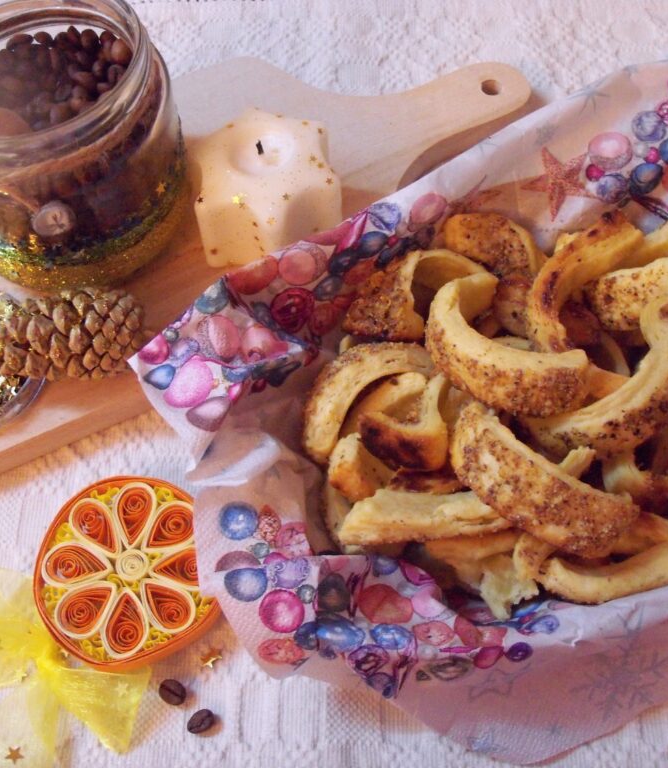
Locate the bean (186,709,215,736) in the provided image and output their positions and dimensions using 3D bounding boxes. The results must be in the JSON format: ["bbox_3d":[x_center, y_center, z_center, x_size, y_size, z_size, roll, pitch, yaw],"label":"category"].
[{"bbox_3d":[-0.044,0.114,0.349,0.010,0.005,0.008,-23,62,-9],"label":"bean"}]

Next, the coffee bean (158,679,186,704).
[{"bbox_3d":[-0.055,0.106,0.355,0.011,0.005,0.008,28,66,18],"label":"coffee bean"}]

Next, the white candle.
[{"bbox_3d":[-0.027,-0.076,0.419,0.057,0.038,0.065,-9,61,-2],"label":"white candle"}]

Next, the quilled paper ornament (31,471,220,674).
[{"bbox_3d":[-0.073,0.068,0.375,0.070,0.010,0.071,-2,61,3],"label":"quilled paper ornament"}]

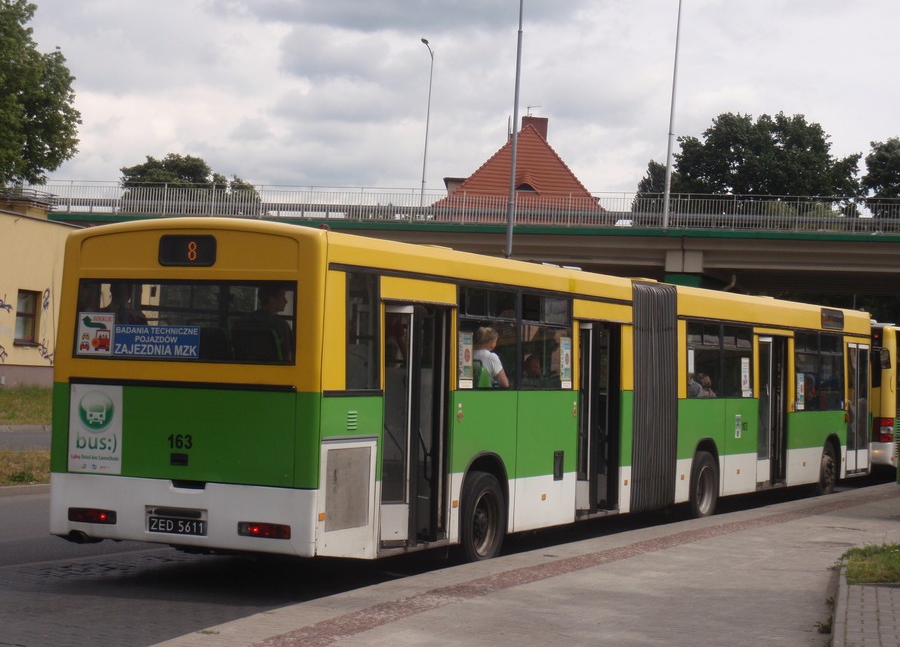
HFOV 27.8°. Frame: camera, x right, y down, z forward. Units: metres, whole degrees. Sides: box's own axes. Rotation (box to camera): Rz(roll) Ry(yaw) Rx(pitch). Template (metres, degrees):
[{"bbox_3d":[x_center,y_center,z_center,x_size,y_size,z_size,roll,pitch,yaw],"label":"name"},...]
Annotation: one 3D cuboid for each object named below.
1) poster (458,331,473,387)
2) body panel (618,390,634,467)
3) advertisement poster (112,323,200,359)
[{"bbox_3d":[0.131,0.324,16.107,0.020,0.497,0.286,1,-1,25],"label":"poster"},{"bbox_3d":[1.914,1.151,19.902,0.040,0.829,0.395,1,-1,25],"label":"body panel"},{"bbox_3d":[-2.308,0.141,14.326,0.804,0.241,0.010,1,-1,26],"label":"advertisement poster"}]

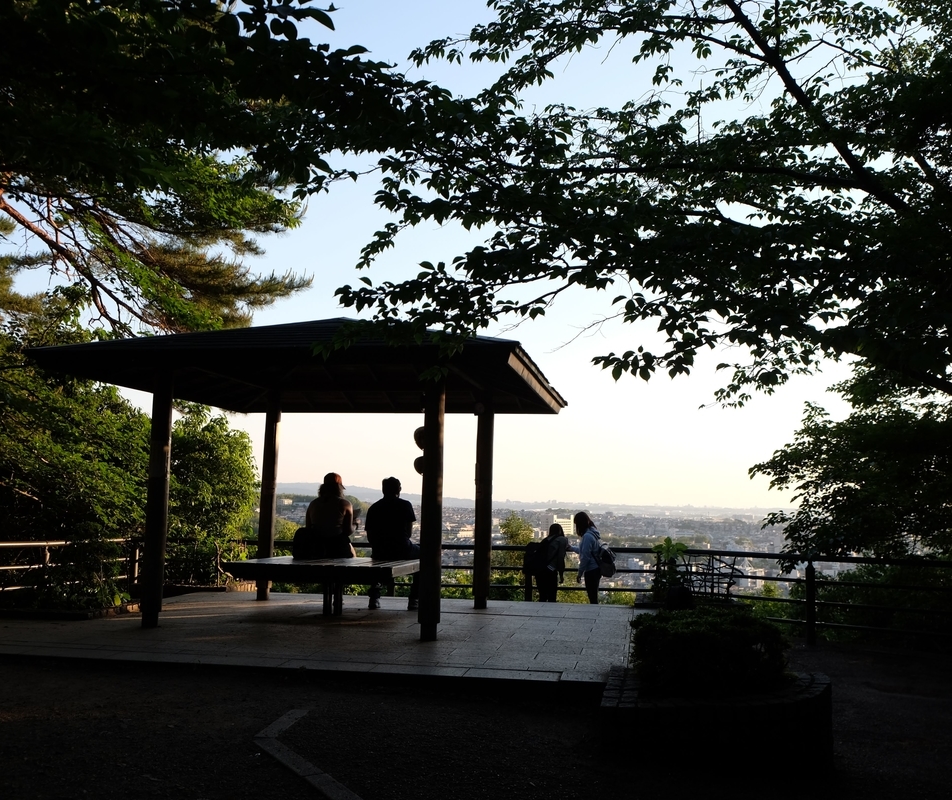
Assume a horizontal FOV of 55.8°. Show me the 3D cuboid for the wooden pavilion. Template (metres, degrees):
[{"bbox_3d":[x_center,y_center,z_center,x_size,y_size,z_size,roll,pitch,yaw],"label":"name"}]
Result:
[{"bbox_3d":[-1.280,0.606,8.424,3.920,2.790,3.850,0,-7,11],"label":"wooden pavilion"}]

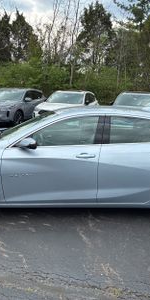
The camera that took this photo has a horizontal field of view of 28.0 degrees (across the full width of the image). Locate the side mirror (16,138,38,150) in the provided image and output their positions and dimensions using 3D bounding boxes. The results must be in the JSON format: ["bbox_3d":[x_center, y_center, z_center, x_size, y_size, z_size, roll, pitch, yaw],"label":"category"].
[{"bbox_3d":[-0.539,-0.078,3.489,0.190,0.150,0.250,2,11,-4],"label":"side mirror"}]

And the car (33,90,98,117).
[{"bbox_3d":[-0.250,-1.850,13.600,1.900,1.660,4.700,5,11,13],"label":"car"}]

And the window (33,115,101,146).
[{"bbox_3d":[-0.140,-0.243,3.713,0.860,0.400,0.060,2,-16,-4],"label":"window"}]

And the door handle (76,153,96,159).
[{"bbox_3d":[0.135,0.077,3.622,0.235,0.050,0.050,2,11,-4],"label":"door handle"}]

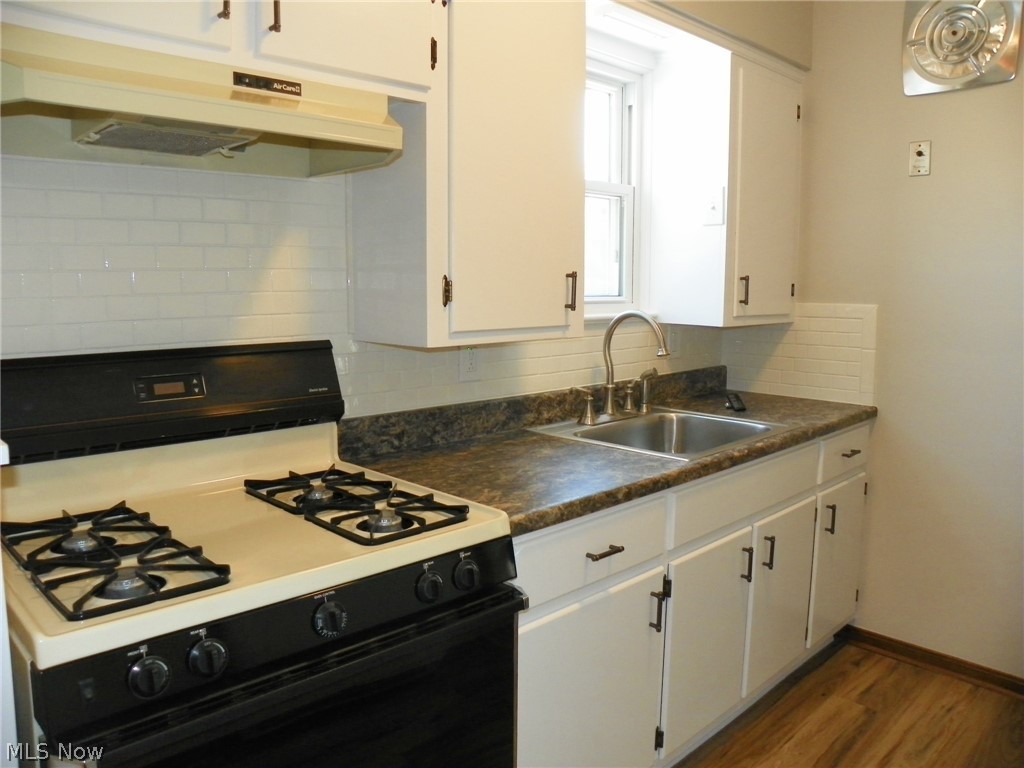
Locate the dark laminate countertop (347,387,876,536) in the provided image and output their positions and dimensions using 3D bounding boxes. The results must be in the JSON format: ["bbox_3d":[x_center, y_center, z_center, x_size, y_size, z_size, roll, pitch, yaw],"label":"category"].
[{"bbox_3d":[0.441,0.156,2.323,0.637,0.039,1.897,8,10,44],"label":"dark laminate countertop"}]

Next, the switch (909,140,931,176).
[{"bbox_3d":[1.386,-0.767,2.617,0.066,0.113,0.015,8,10,44],"label":"switch"}]

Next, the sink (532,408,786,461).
[{"bbox_3d":[0.470,0.222,2.352,0.557,0.180,0.645,8,10,44],"label":"sink"}]

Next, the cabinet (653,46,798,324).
[{"bbox_3d":[0.805,-0.675,2.848,0.290,0.898,0.522,8,10,44],"label":"cabinet"}]

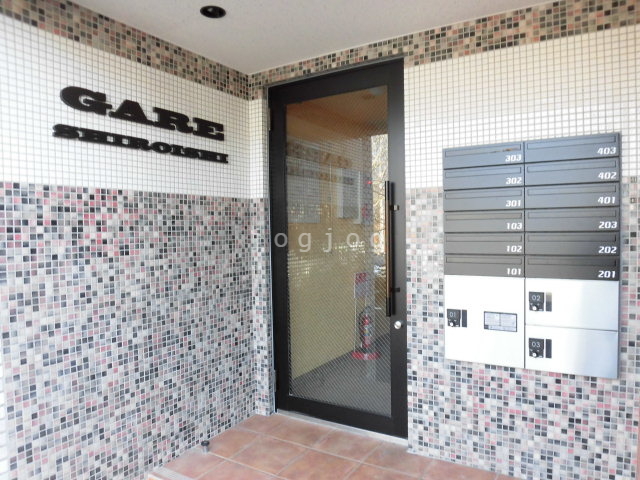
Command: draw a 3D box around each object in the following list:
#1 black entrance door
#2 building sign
[{"bbox_3d":[0.098,0.067,2.615,0.868,2.050,0.060,0,2,28],"label":"black entrance door"},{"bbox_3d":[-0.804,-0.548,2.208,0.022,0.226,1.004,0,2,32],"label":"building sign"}]

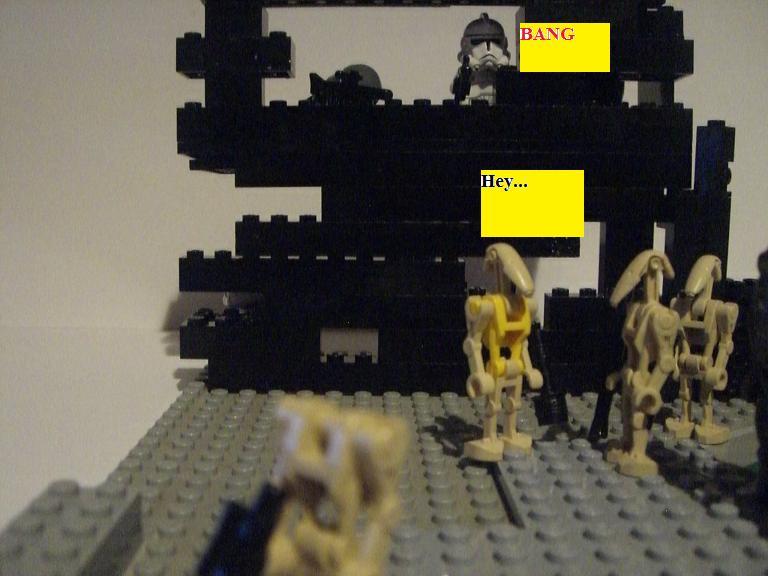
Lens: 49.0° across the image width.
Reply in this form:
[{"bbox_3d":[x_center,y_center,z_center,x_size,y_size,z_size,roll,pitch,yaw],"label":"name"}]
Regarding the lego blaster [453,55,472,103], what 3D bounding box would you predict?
[{"bbox_3d":[0.022,-0.058,0.235,0.005,0.010,0.019,1,7,7],"label":"lego blaster"}]

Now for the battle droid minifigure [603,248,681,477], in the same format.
[{"bbox_3d":[0.053,0.015,0.173,0.013,0.045,0.015,-1,7,-16],"label":"battle droid minifigure"}]

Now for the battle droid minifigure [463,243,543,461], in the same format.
[{"bbox_3d":[0.026,0.013,0.180,0.015,0.046,0.012,-4,8,-33],"label":"battle droid minifigure"}]

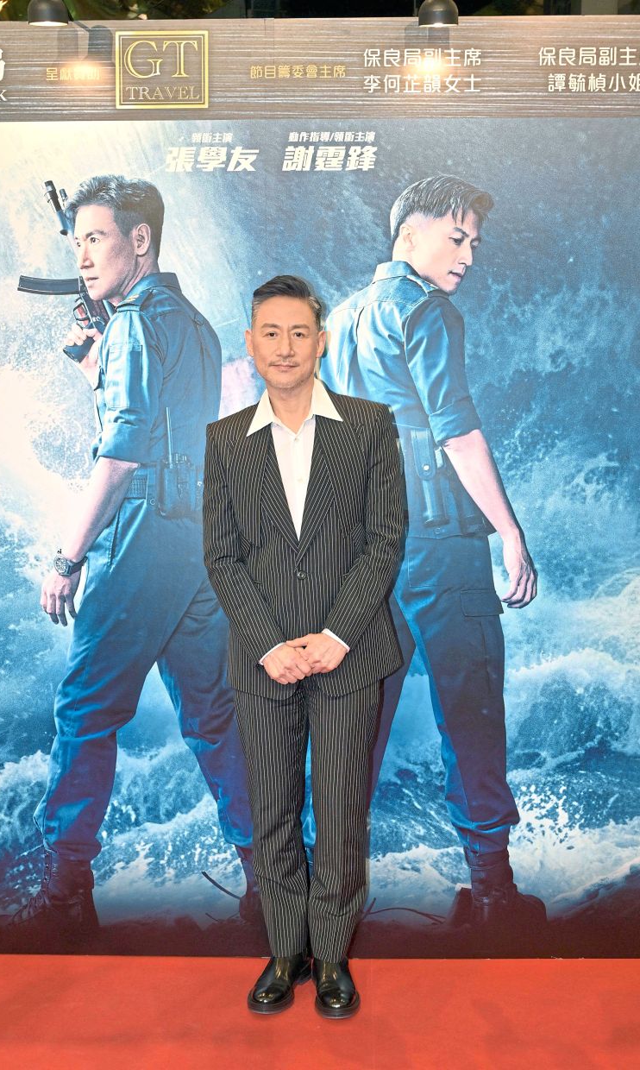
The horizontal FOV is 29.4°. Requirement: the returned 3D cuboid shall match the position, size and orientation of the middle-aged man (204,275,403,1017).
[{"bbox_3d":[-0.040,0.252,2.975,0.485,1.760,0.320,0,3,1],"label":"middle-aged man"}]

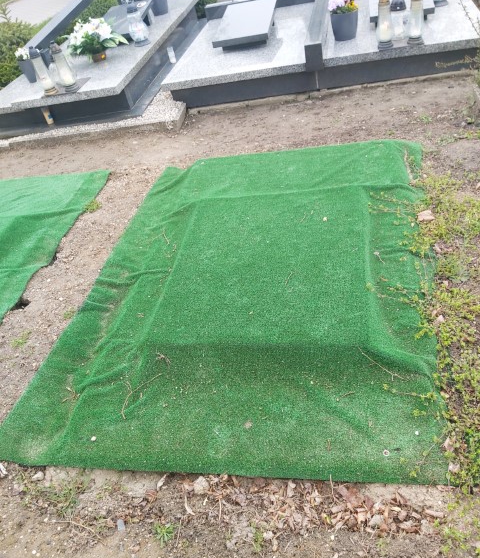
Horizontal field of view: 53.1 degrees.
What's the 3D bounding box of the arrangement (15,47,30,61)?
[{"bbox_3d":[-1.762,-1.831,3.921,0.160,0.120,0.160,-1,43,15],"label":"arrangement"}]

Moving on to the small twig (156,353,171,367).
[{"bbox_3d":[-0.288,0.297,1.790,0.035,0.025,0.085,-36,45,-23],"label":"small twig"}]

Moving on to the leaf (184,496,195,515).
[{"bbox_3d":[-0.156,0.681,1.443,0.018,0.012,0.075,-27,43,-15],"label":"leaf"}]

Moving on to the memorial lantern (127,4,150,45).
[{"bbox_3d":[-0.858,-2.119,3.995,0.155,0.300,0.155,-1,43,16],"label":"memorial lantern"}]

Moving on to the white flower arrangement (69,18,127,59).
[{"bbox_3d":[-1.153,-1.949,3.895,0.480,0.290,0.410,-1,43,16],"label":"white flower arrangement"}]

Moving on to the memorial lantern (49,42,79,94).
[{"bbox_3d":[-1.317,-1.569,3.558,0.126,0.351,0.126,-1,43,15],"label":"memorial lantern"}]

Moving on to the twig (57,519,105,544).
[{"bbox_3d":[-0.483,0.755,1.453,0.196,0.015,0.022,8,46,24],"label":"twig"}]

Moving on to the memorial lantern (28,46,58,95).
[{"bbox_3d":[-1.490,-1.559,3.605,0.118,0.340,0.118,-1,43,15],"label":"memorial lantern"}]

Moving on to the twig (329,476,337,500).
[{"bbox_3d":[0.266,0.596,1.375,0.012,0.012,0.073,-9,41,7],"label":"twig"}]

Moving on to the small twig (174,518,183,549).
[{"bbox_3d":[-0.177,0.723,1.370,0.010,0.010,0.082,-4,42,12],"label":"small twig"}]

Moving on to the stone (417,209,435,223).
[{"bbox_3d":[0.787,-0.265,2.040,0.070,0.028,0.055,-2,42,15],"label":"stone"}]

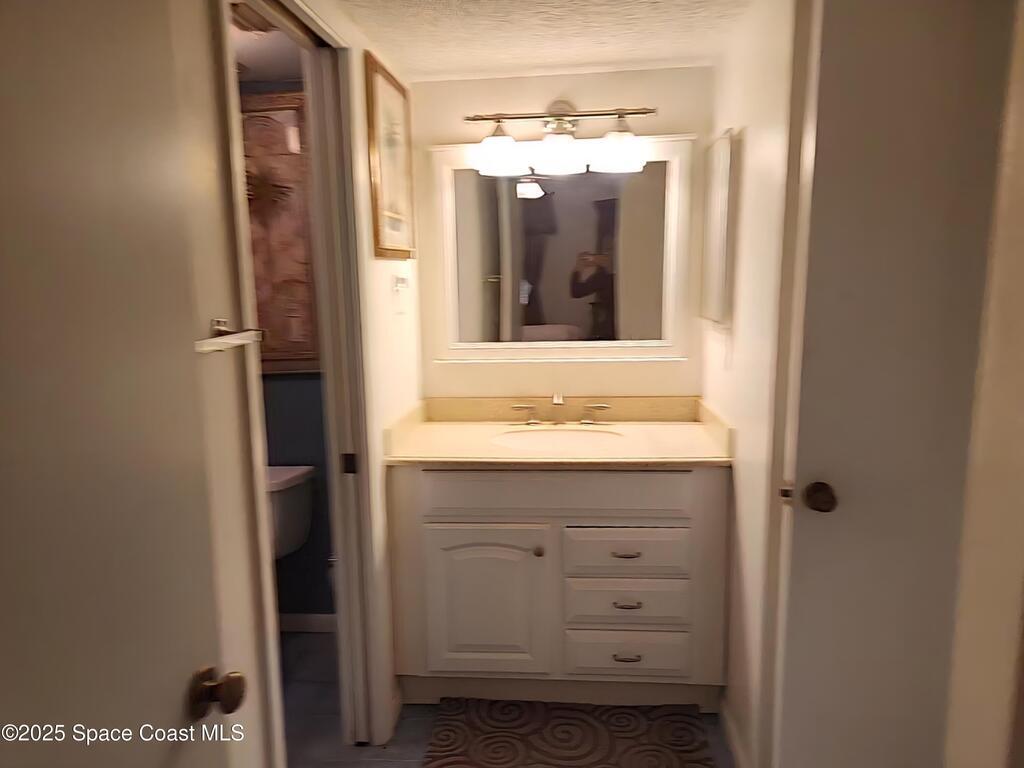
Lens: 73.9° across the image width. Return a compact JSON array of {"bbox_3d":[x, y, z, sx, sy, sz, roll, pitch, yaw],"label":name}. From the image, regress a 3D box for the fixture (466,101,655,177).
[{"bbox_3d":[0.167,-0.857,2.360,0.646,0.282,0.198,0,9,5],"label":"fixture"}]

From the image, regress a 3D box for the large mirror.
[{"bbox_3d":[0.174,-0.476,2.508,0.780,0.648,0.029,0,9,5],"label":"large mirror"}]

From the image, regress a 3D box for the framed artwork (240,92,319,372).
[{"bbox_3d":[-0.934,-0.556,2.592,0.401,1.041,0.034,0,9,5],"label":"framed artwork"}]

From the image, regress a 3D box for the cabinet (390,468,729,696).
[{"bbox_3d":[0.165,0.650,2.442,1.077,0.874,0.529,0,9,5],"label":"cabinet"}]

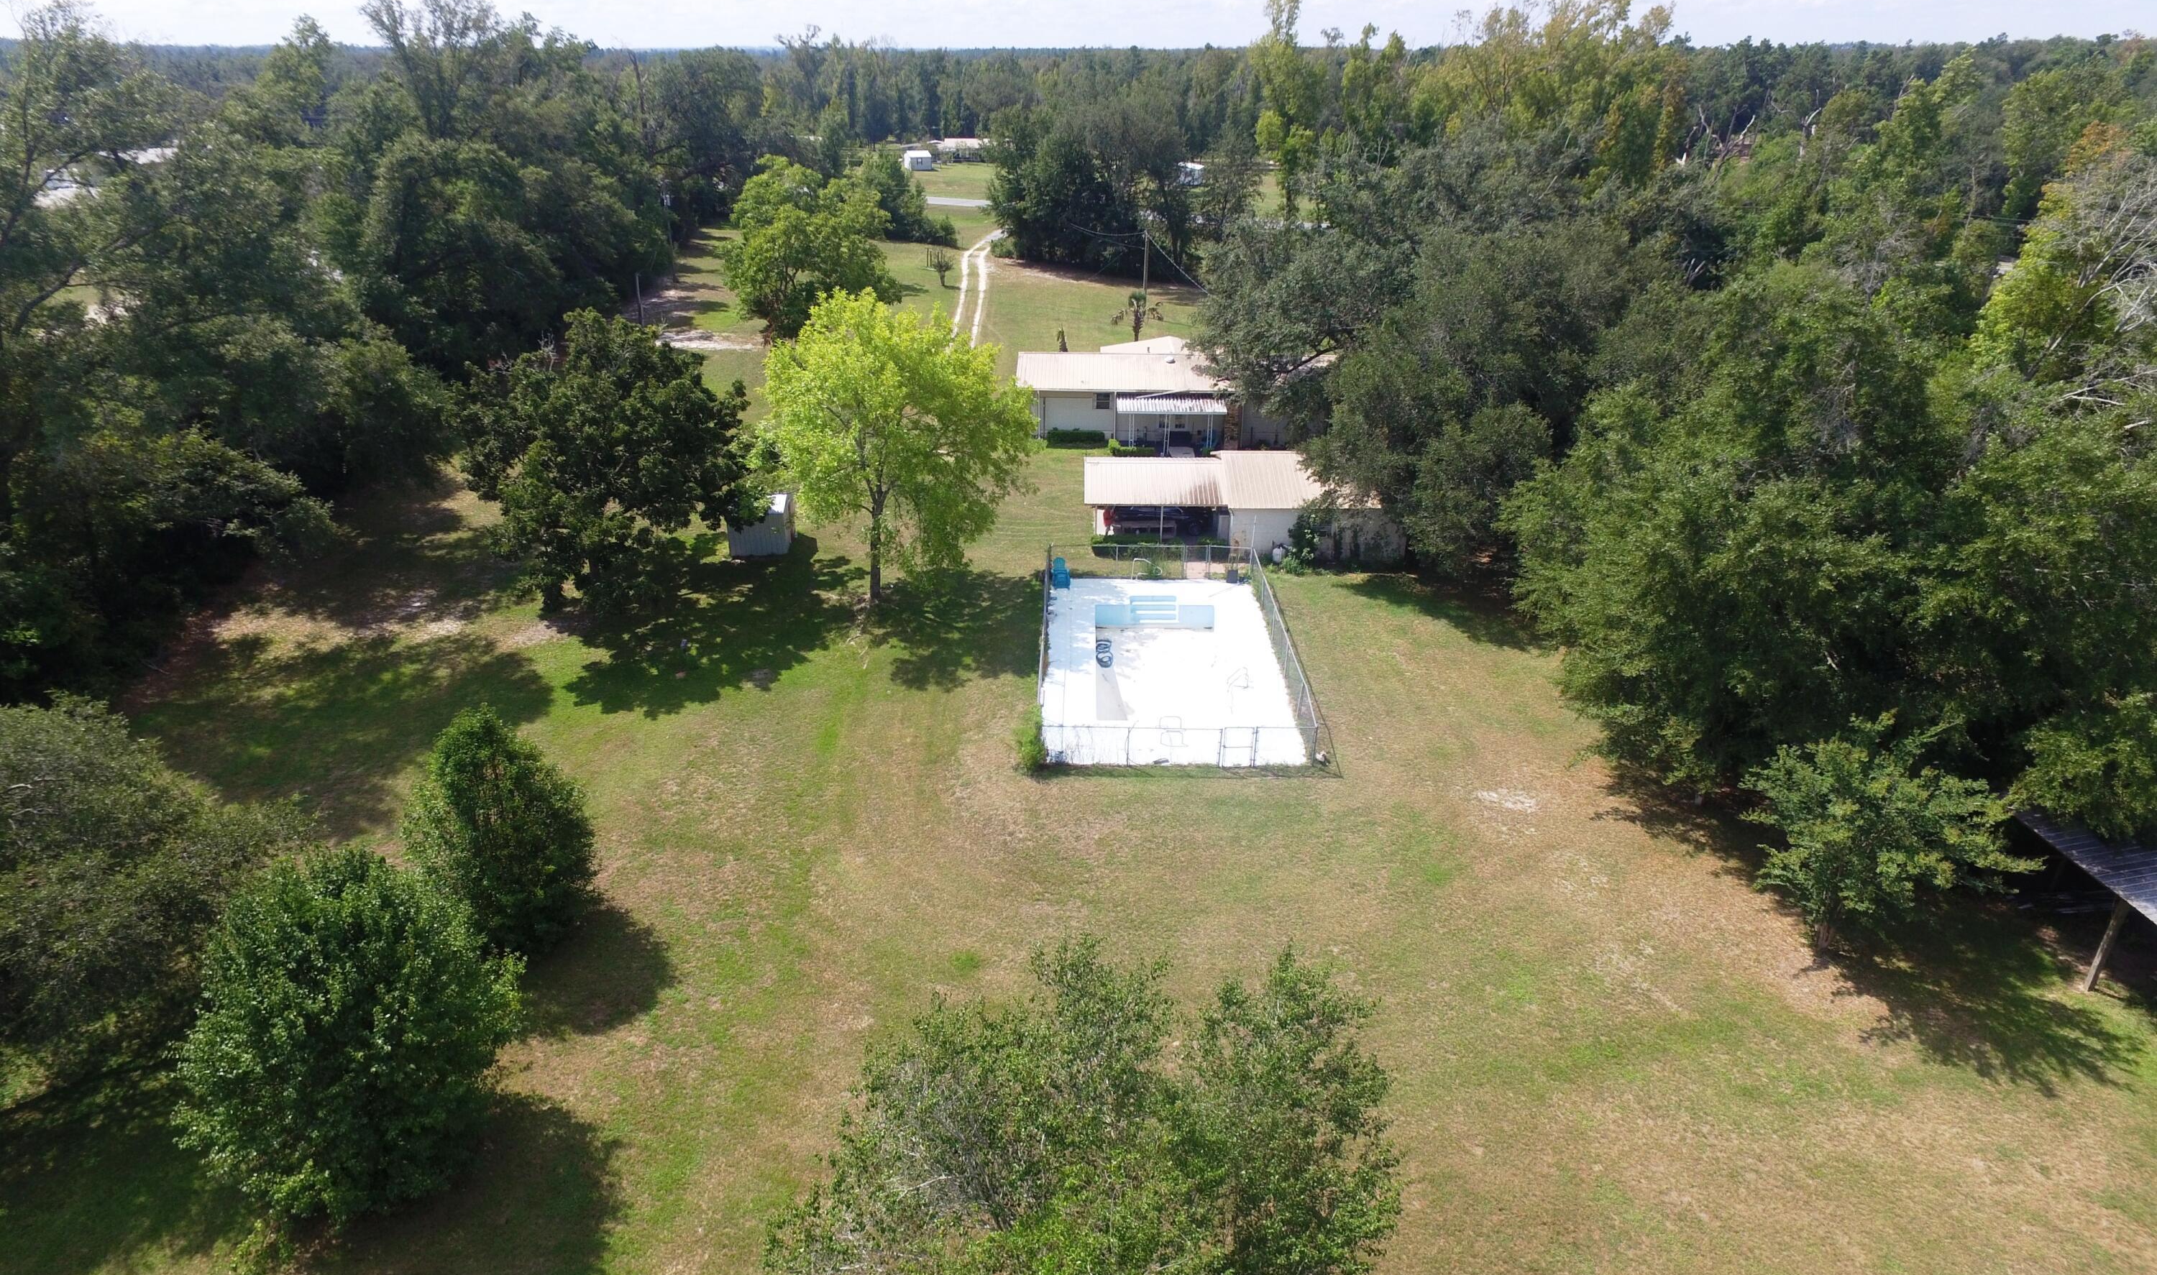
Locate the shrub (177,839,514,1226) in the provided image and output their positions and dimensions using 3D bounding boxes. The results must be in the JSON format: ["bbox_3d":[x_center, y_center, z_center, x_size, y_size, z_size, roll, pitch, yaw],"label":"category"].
[{"bbox_3d":[-14.400,7.513,24.608,6.000,6.700,6.000,0,25,0],"label":"shrub"}]

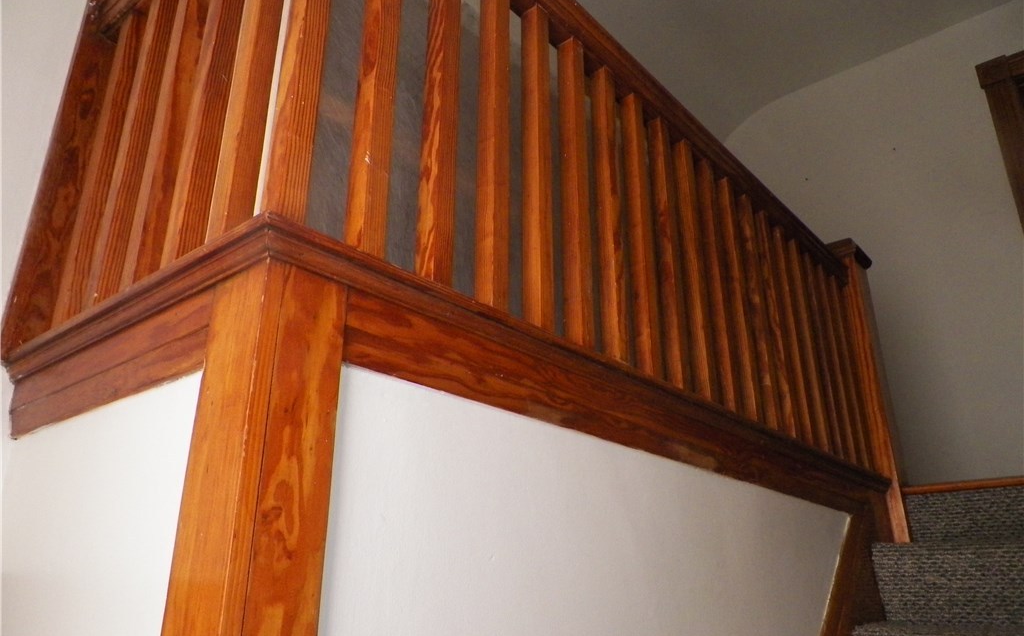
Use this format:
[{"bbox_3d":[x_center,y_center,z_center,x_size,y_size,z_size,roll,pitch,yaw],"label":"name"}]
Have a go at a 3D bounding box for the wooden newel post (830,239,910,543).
[{"bbox_3d":[1.145,0.237,2.401,0.167,0.988,0.167,-17,-27,37],"label":"wooden newel post"}]

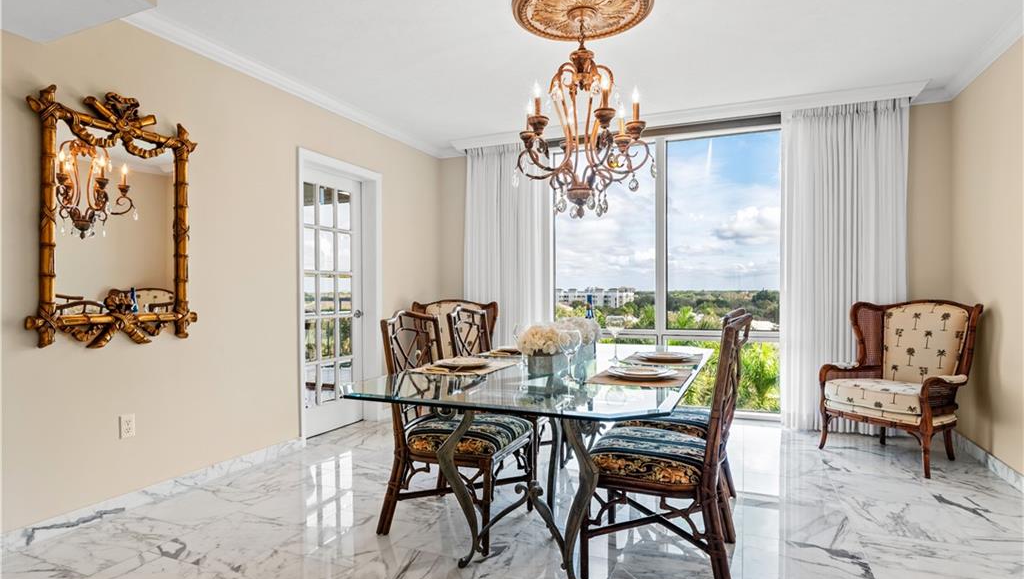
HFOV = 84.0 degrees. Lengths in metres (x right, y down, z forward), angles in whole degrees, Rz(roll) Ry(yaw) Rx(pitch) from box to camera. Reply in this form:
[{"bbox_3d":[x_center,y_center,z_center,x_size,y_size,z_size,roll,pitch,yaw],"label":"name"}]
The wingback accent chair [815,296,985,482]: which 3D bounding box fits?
[{"bbox_3d":[2.557,0.583,3.777,0.700,1.035,0.740,0,0,-27],"label":"wingback accent chair"}]

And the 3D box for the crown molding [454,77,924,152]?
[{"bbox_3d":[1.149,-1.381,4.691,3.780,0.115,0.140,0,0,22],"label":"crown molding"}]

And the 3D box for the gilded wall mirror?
[{"bbox_3d":[-1.904,-0.323,2.790,0.075,1.140,0.790,-1,0,23],"label":"gilded wall mirror"}]

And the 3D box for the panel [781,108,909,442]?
[{"bbox_3d":[2.482,-0.155,4.260,0.850,2.450,0.120,-1,0,23],"label":"panel"}]

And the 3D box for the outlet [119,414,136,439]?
[{"bbox_3d":[-1.909,0.680,2.836,0.010,0.116,0.072,-1,0,23],"label":"outlet"}]

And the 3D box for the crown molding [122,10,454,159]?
[{"bbox_3d":[-1.335,-1.369,4.175,0.090,0.090,3.330,-1,0,23],"label":"crown molding"}]

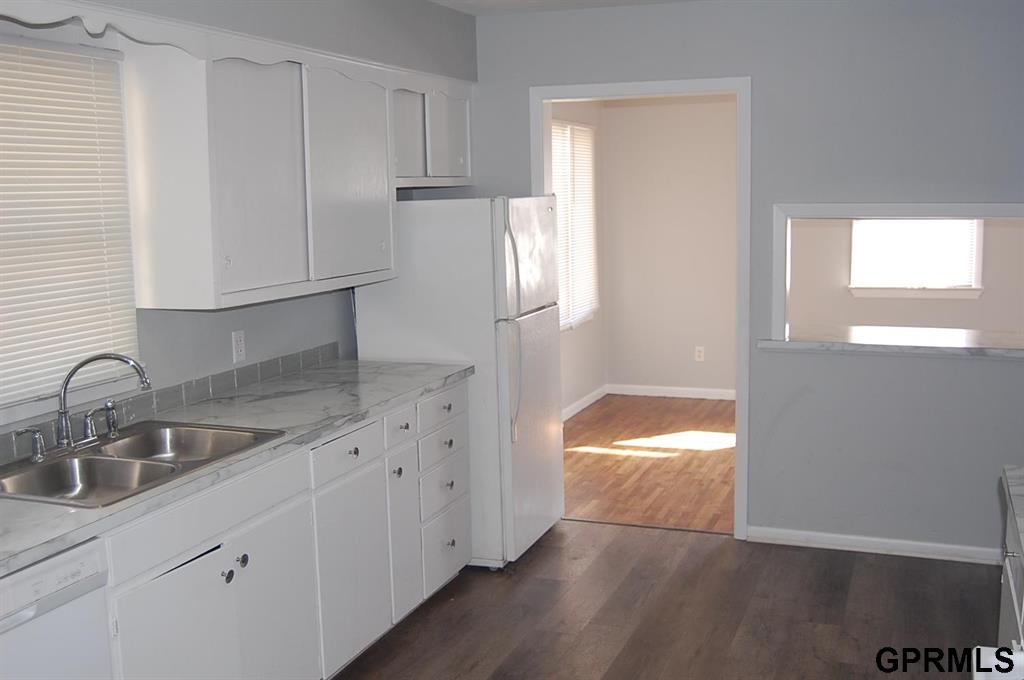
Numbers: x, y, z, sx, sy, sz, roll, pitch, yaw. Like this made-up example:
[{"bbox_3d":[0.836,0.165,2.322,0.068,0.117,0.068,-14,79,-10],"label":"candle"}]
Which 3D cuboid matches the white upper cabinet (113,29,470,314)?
[{"bbox_3d":[-0.685,-0.653,4.377,0.310,0.843,2.095,2,9,21],"label":"white upper cabinet"}]

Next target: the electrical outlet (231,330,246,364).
[{"bbox_3d":[-0.992,0.026,4.061,0.010,0.115,0.072,2,9,21],"label":"electrical outlet"}]

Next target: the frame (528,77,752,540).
[{"bbox_3d":[0.604,-0.131,5.200,1.026,2.093,0.130,2,9,21],"label":"frame"}]

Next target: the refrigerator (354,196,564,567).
[{"bbox_3d":[-0.215,0.159,5.026,0.740,1.600,0.700,2,9,21],"label":"refrigerator"}]

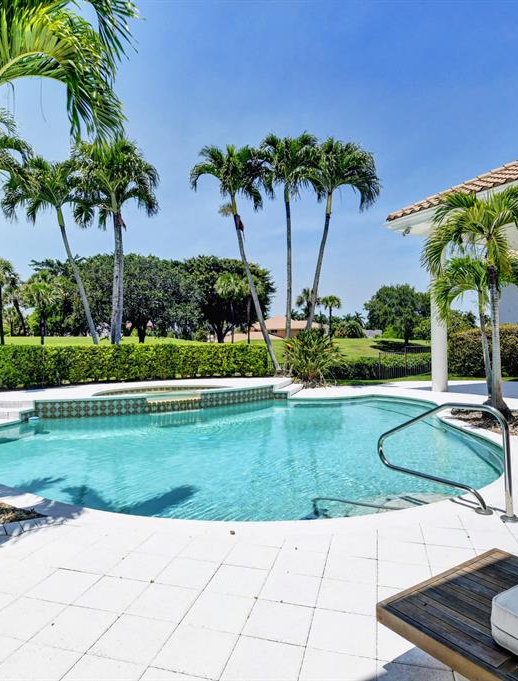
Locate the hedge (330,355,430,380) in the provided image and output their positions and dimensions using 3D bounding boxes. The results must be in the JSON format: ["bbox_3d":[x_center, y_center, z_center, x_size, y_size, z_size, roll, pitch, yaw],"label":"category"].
[{"bbox_3d":[4.924,1.032,16.812,6.080,0.850,0.900,0,-1,-36],"label":"hedge"}]

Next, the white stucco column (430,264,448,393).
[{"bbox_3d":[4.859,-0.697,11.459,0.390,4.100,0.390,0,0,-29],"label":"white stucco column"}]

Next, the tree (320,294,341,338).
[{"bbox_3d":[9.361,-3.156,56.036,3.153,5.787,3.153,-1,-1,0],"label":"tree"}]

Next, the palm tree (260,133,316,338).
[{"bbox_3d":[1.027,-2.978,14.918,2.300,8.400,2.300,0,0,0],"label":"palm tree"}]

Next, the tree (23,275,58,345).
[{"bbox_3d":[-19.416,-2.724,38.034,3.209,6.340,3.209,-1,-1,0],"label":"tree"}]

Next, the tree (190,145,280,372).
[{"bbox_3d":[-0.832,-2.752,14.717,3.000,7.950,2.900,0,0,0],"label":"tree"}]

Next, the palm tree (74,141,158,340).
[{"bbox_3d":[-4.164,-2.282,12.326,2.424,7.154,2.424,-1,-1,0],"label":"palm tree"}]

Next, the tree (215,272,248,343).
[{"bbox_3d":[-2.742,-3.208,42.037,3.153,7.007,3.153,-1,-1,0],"label":"tree"}]

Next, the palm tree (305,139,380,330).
[{"bbox_3d":[2.547,-2.665,13.829,2.655,7.816,2.500,-1,-1,0],"label":"palm tree"}]

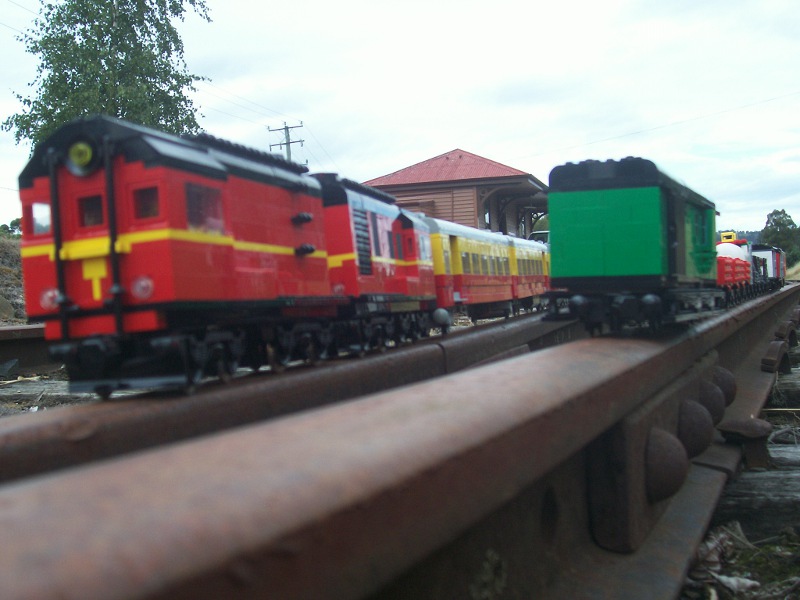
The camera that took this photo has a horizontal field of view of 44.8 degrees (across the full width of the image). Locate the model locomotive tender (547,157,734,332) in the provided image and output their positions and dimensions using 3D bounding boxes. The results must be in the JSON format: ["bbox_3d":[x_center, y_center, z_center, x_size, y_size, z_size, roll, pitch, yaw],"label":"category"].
[{"bbox_3d":[0.159,-0.029,0.629,0.068,0.100,0.205,-1,0,28],"label":"model locomotive tender"}]

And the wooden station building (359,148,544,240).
[{"bbox_3d":[3.239,-3.059,38.012,5.772,4.846,11.848,-2,0,17],"label":"wooden station building"}]

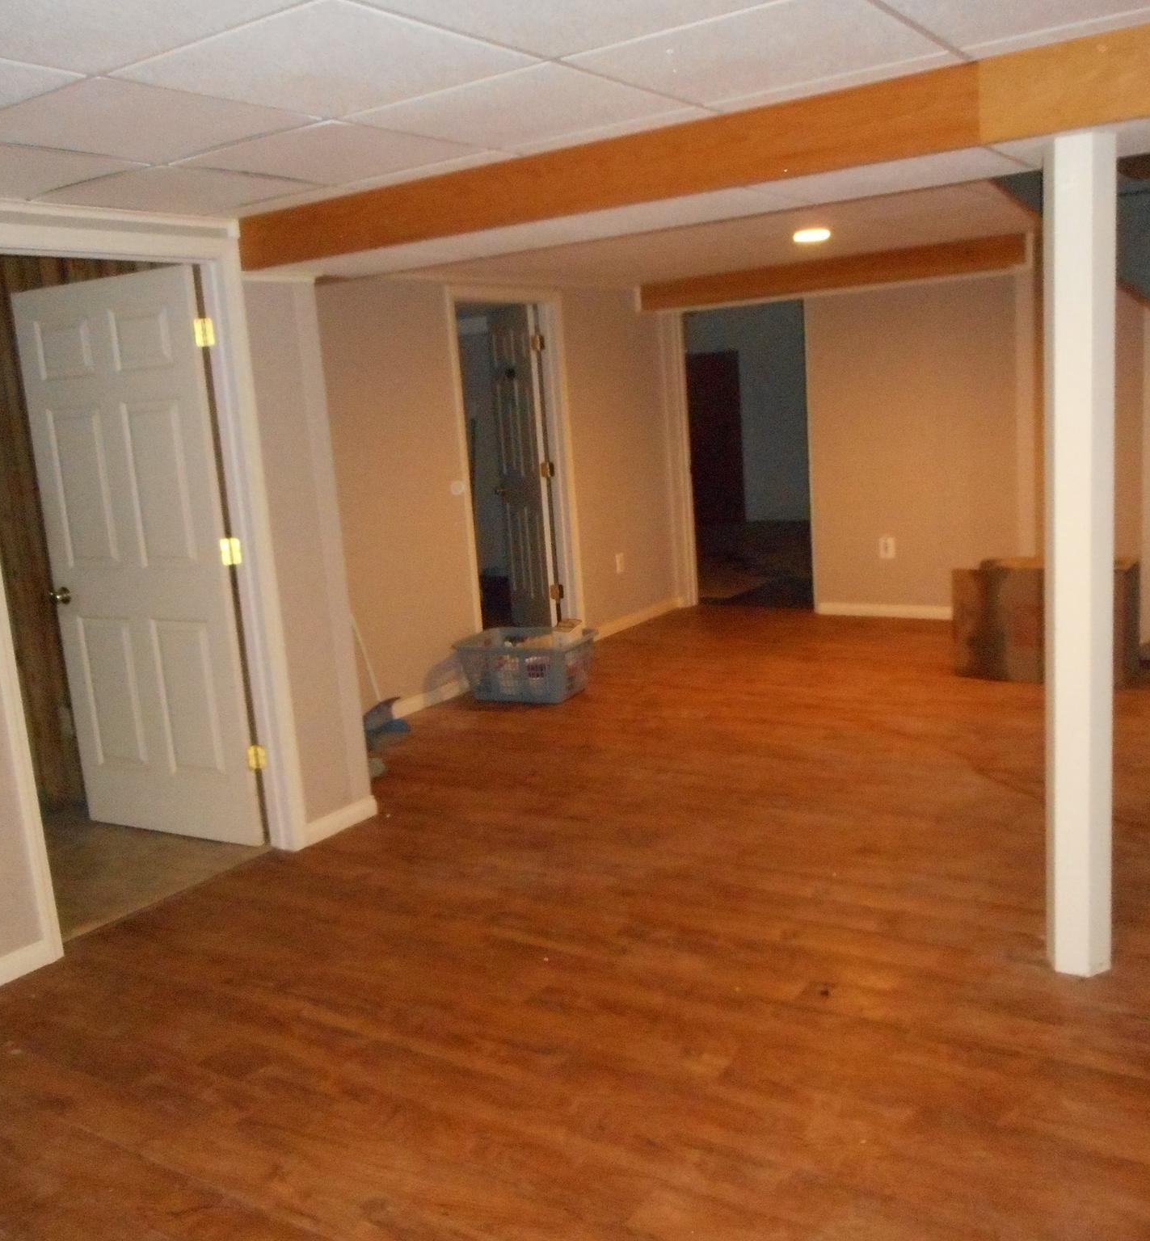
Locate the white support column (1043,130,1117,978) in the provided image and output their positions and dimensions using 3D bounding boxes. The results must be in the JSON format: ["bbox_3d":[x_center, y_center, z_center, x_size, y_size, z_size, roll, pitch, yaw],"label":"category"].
[{"bbox_3d":[1.221,-0.105,2.884,0.155,2.000,0.155,3,13,34],"label":"white support column"}]

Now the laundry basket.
[{"bbox_3d":[-0.238,0.240,6.203,0.630,0.280,0.450,1,12,27],"label":"laundry basket"}]

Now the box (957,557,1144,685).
[{"bbox_3d":[2.269,-0.006,5.777,0.775,0.545,0.340,3,13,34],"label":"box"}]

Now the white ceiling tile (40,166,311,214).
[{"bbox_3d":[-1.126,-1.228,3.429,0.585,0.020,0.605,3,13,34],"label":"white ceiling tile"}]

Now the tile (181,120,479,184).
[{"bbox_3d":[-0.634,-1.201,3.095,0.605,0.020,0.605,3,13,34],"label":"tile"}]

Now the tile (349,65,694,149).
[{"bbox_3d":[-0.130,-1.173,2.753,0.605,0.020,0.605,3,13,34],"label":"tile"}]

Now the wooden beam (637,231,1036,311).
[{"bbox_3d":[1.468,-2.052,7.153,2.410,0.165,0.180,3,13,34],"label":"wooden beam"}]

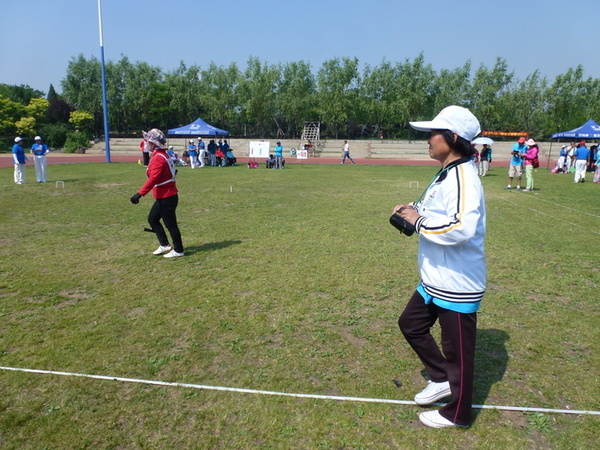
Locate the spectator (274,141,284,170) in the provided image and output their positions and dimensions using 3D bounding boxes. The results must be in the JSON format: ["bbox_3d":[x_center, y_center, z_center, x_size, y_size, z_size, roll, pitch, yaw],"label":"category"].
[{"bbox_3d":[-1.225,-4.168,24.940,0.520,1.645,0.360,2,11,6],"label":"spectator"}]

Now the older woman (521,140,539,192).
[{"bbox_3d":[7.557,-1.968,13.699,0.500,1.687,0.480,5,12,22],"label":"older woman"}]

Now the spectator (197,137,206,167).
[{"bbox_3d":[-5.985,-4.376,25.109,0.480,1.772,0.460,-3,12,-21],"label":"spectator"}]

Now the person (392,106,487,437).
[{"bbox_3d":[0.691,0.254,2.076,0.510,1.641,0.490,2,11,10],"label":"person"}]

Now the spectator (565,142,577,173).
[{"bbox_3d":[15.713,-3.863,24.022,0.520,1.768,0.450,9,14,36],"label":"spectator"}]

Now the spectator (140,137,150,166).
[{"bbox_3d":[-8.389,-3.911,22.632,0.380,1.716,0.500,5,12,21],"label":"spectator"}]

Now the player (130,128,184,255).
[{"bbox_3d":[-1.842,-0.394,5.321,0.600,1.634,0.500,0,11,-5],"label":"player"}]

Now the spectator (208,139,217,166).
[{"bbox_3d":[-5.591,-4.572,26.574,0.500,1.656,0.340,1,11,0],"label":"spectator"}]

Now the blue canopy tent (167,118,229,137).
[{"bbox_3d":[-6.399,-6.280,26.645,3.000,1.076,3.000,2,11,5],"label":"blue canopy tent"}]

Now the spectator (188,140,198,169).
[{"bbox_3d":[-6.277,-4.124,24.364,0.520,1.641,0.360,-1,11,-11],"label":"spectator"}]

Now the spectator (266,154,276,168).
[{"bbox_3d":[-1.734,-3.850,25.313,0.550,0.843,0.600,0,11,-3],"label":"spectator"}]

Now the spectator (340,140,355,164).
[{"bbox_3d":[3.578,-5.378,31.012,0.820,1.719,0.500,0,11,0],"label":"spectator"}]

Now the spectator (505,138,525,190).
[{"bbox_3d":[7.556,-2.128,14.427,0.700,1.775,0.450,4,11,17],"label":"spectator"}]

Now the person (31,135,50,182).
[{"bbox_3d":[-9.481,-2.392,15.200,0.660,1.676,0.400,-4,12,-20],"label":"person"}]

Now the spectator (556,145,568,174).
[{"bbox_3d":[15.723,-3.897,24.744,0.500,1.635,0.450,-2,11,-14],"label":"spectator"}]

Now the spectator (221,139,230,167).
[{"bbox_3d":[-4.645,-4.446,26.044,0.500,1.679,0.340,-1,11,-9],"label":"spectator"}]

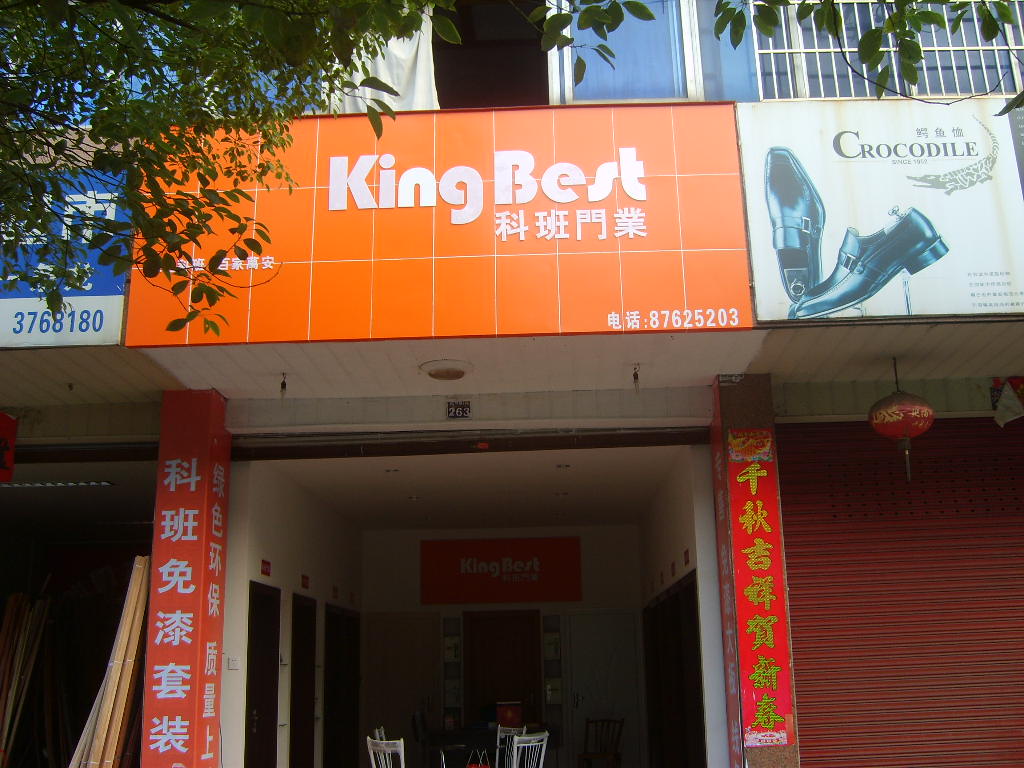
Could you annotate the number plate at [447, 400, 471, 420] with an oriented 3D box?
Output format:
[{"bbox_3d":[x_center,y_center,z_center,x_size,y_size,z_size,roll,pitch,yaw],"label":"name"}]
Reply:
[{"bbox_3d":[-0.388,0.185,7.595,0.159,0.127,0.020,-2,-15,2],"label":"number plate"}]

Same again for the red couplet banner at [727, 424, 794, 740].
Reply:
[{"bbox_3d":[1.644,1.318,6.851,0.314,2.103,0.010,-2,-15,2],"label":"red couplet banner"}]

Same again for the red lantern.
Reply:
[{"bbox_3d":[2.573,0.341,6.787,0.441,0.616,0.441,-2,-15,2],"label":"red lantern"}]

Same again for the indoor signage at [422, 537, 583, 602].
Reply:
[{"bbox_3d":[-0.132,2.192,12.146,1.891,0.748,0.030,-2,-15,2],"label":"indoor signage"}]

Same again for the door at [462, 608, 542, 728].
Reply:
[{"bbox_3d":[-0.106,3.600,11.729,0.905,2.080,0.080,-2,-15,2],"label":"door"}]

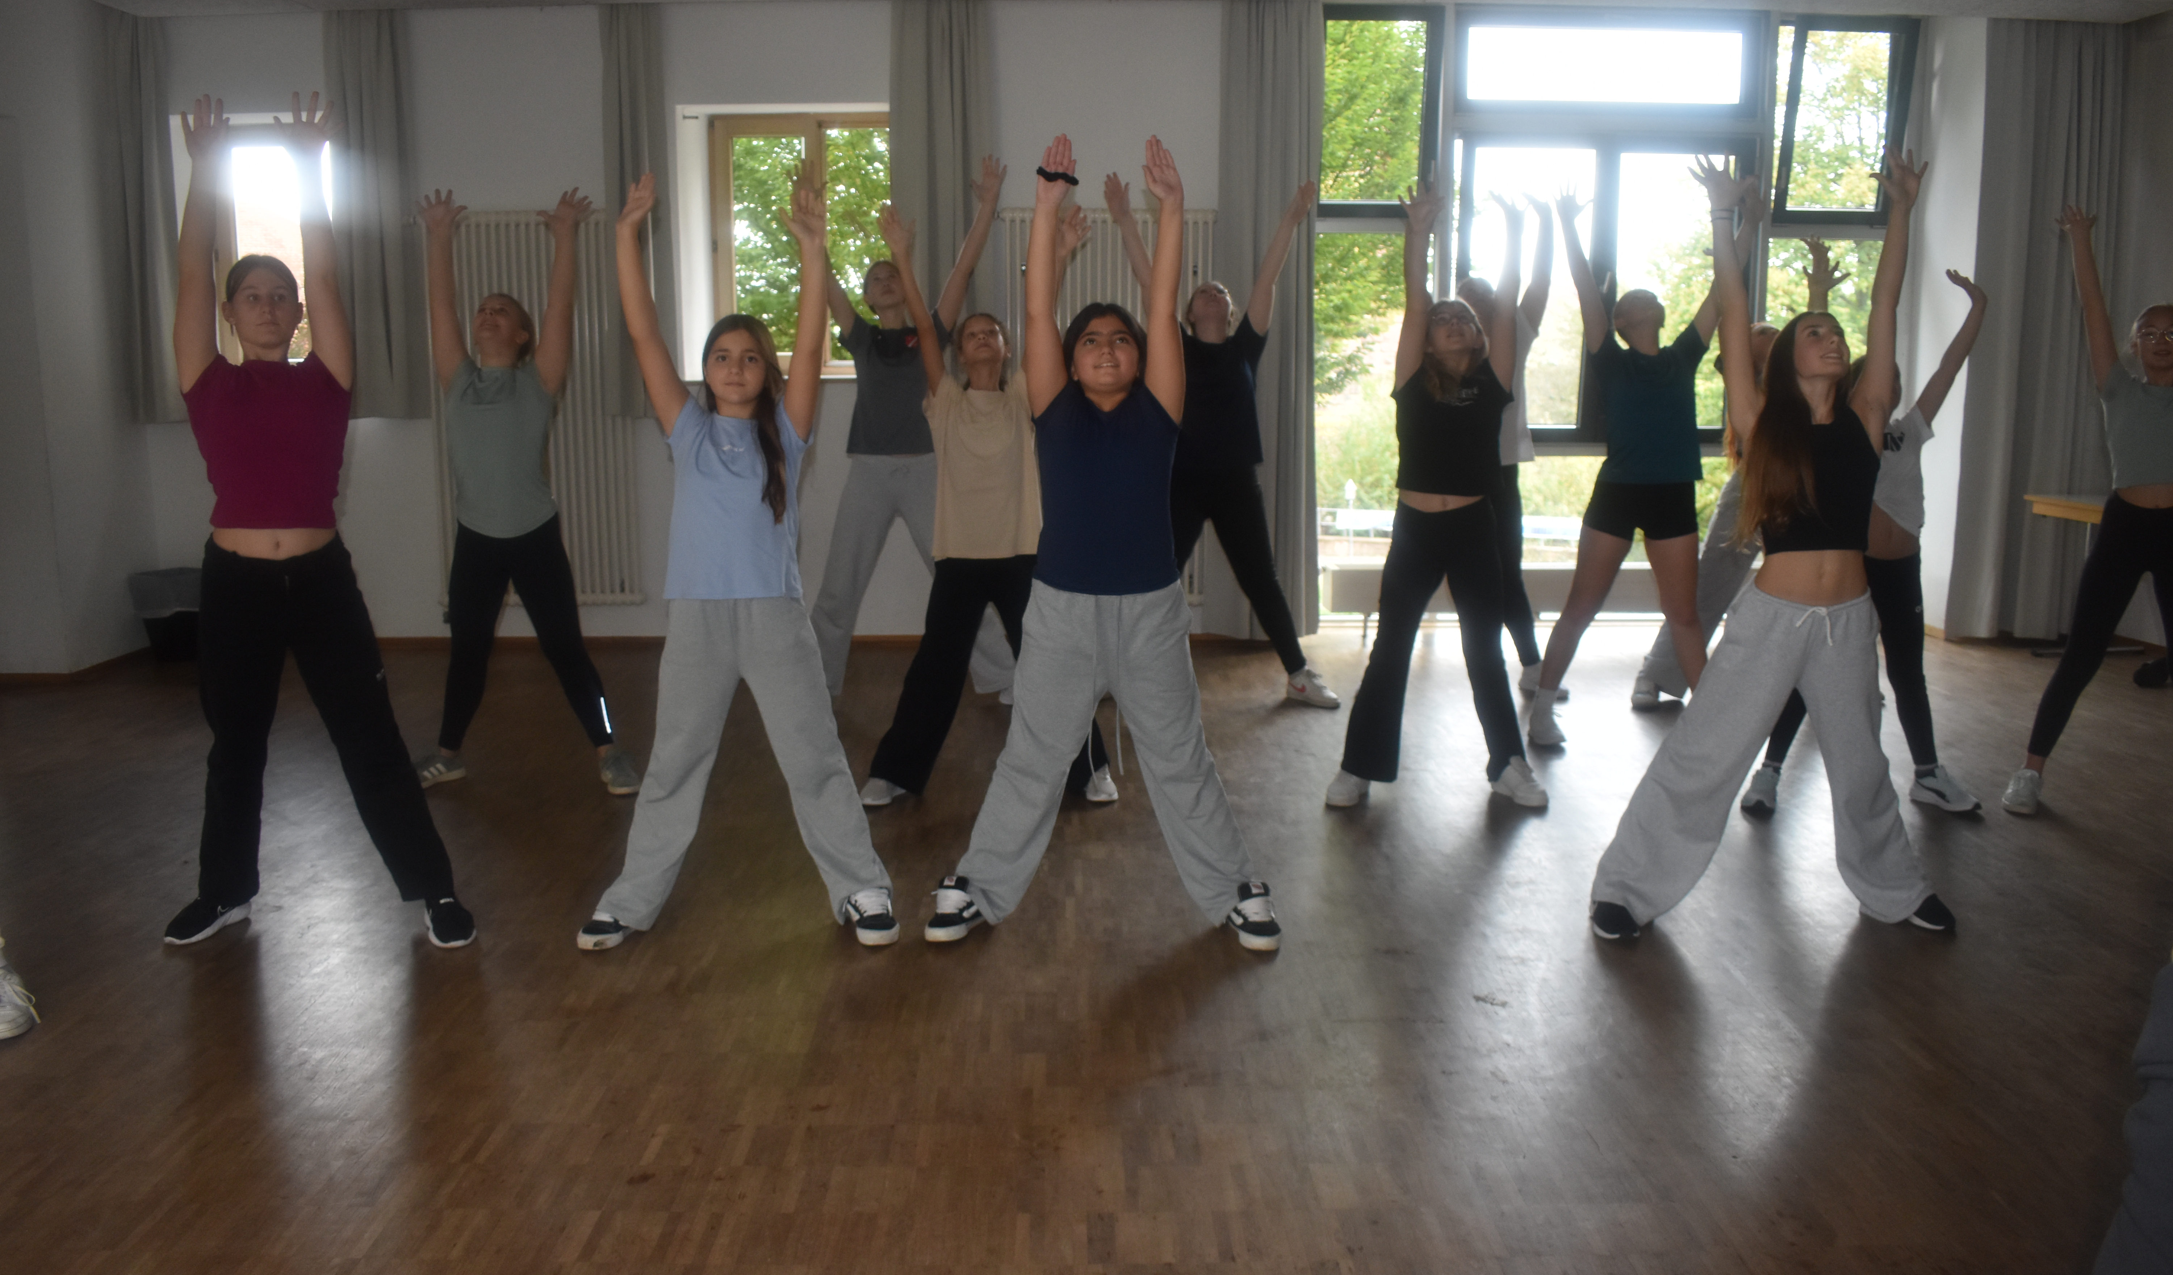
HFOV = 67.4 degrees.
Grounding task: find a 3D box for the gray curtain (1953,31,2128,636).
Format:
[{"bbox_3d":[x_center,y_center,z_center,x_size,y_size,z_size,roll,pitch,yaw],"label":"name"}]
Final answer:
[{"bbox_3d":[4.723,-1.481,8.068,0.778,3.017,0.200,0,9,0],"label":"gray curtain"}]

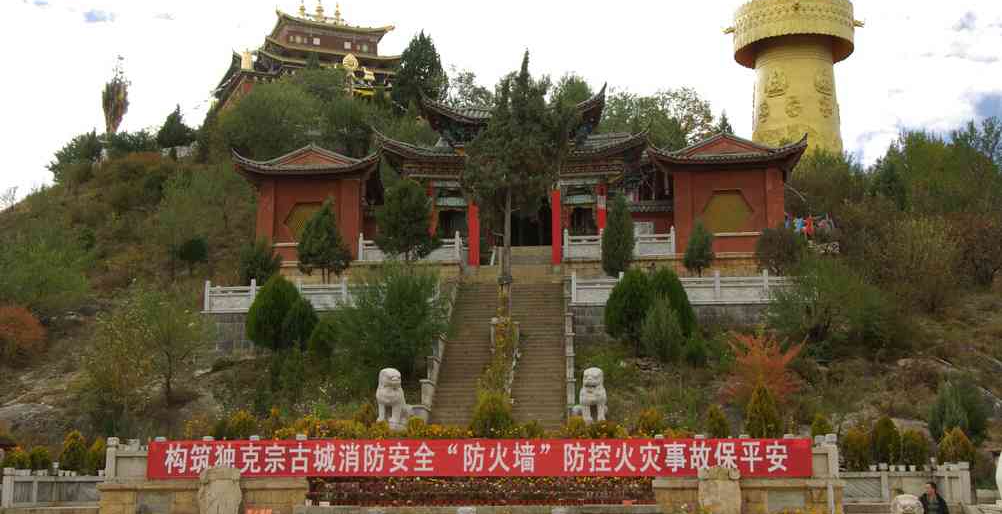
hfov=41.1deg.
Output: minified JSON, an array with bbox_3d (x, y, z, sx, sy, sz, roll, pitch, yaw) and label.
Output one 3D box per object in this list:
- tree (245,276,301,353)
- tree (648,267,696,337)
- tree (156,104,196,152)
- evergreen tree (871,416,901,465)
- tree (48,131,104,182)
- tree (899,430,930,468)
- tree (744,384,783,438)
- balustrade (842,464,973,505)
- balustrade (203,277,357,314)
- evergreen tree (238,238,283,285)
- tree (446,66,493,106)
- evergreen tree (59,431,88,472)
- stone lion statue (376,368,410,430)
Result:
[{"bbox_3d":[-7.674,1.910,45.123,1.785,2.656,1.785,0,-10,0],"label":"tree"},{"bbox_3d":[5.142,1.436,40.495,1.578,2.325,1.499,0,-10,0],"label":"tree"},{"bbox_3d":[-26.323,-10.262,108.271,3.115,4.182,3.115,0,-10,0],"label":"tree"},{"bbox_3d":[9.573,4.691,33.318,0.774,1.410,0.735,0,-10,0],"label":"evergreen tree"},{"bbox_3d":[-25.444,-6.024,80.000,3.400,3.300,3.200,-1,-10,3],"label":"tree"},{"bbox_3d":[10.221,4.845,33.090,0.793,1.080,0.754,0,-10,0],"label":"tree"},{"bbox_3d":[6.058,3.658,30.800,0.877,1.423,0.877,-2,-10,11],"label":"tree"},{"bbox_3d":[9.685,5.396,31.800,3.100,0.960,0.350,-1,-10,3],"label":"balustrade"},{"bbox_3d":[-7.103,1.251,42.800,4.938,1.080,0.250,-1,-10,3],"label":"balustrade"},{"bbox_3d":[-8.073,0.319,44.800,1.477,1.905,1.477,1,-10,-10],"label":"evergreen tree"},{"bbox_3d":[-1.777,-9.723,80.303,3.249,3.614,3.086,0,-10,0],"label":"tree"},{"bbox_3d":[-10.472,4.829,32.892,0.715,1.097,0.679,0,-10,0],"label":"evergreen tree"},{"bbox_3d":[-2.795,3.731,34.700,0.900,1.680,1.100,-1,-10,6],"label":"stone lion statue"}]

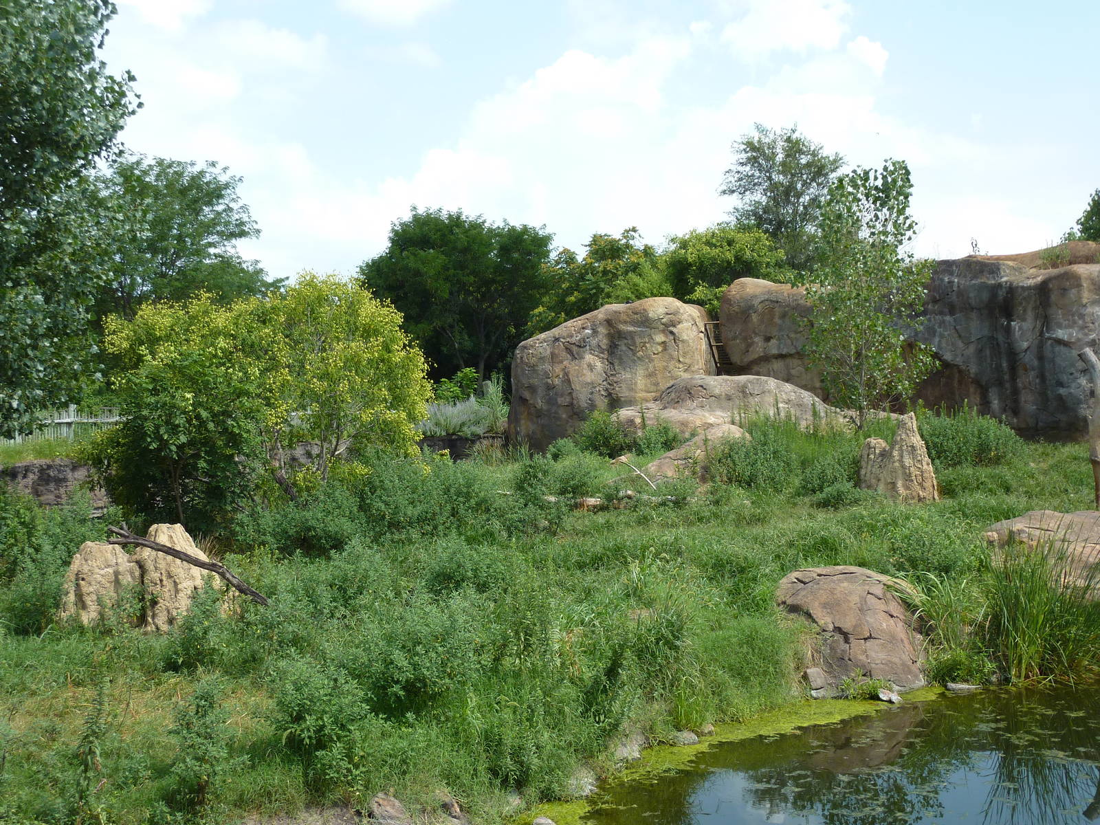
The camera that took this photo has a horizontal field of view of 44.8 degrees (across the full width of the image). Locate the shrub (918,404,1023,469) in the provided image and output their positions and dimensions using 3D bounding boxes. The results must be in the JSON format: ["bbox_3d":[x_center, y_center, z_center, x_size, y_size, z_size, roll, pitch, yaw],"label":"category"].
[{"bbox_3d":[10.086,0.587,32.000,2.460,1.530,2.100,0,1,0],"label":"shrub"}]

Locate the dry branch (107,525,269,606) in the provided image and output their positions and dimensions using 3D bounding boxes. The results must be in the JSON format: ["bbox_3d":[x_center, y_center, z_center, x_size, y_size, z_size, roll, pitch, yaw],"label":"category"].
[{"bbox_3d":[-4.695,1.983,17.300,2.100,1.000,0.600,0,1,0],"label":"dry branch"}]

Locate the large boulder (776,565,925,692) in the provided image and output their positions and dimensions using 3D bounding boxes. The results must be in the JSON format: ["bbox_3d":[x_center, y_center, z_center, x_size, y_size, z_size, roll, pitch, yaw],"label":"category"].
[{"bbox_3d":[3.589,2.595,15.900,1.800,1.350,1.800,-1,1,0],"label":"large boulder"}]

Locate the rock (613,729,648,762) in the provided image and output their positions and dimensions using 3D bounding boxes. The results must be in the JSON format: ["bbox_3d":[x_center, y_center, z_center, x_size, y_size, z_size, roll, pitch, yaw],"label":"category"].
[{"bbox_3d":[0.753,3.119,12.500,0.340,0.280,0.320,-1,1,0],"label":"rock"}]

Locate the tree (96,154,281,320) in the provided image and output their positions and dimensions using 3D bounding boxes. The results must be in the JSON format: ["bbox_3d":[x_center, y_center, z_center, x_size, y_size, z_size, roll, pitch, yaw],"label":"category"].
[{"bbox_3d":[-13.120,-4.992,48.000,7.200,8.400,7.000,-1,1,0],"label":"tree"}]

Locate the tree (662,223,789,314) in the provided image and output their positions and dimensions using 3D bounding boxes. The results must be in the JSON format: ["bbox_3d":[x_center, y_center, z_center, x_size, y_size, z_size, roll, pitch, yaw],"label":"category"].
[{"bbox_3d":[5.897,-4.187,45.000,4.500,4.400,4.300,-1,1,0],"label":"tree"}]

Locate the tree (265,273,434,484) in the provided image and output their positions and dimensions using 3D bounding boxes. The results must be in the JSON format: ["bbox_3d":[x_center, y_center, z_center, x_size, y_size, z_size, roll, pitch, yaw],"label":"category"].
[{"bbox_3d":[-3.884,-0.536,26.000,3.070,4.280,3.100,0,1,0],"label":"tree"}]

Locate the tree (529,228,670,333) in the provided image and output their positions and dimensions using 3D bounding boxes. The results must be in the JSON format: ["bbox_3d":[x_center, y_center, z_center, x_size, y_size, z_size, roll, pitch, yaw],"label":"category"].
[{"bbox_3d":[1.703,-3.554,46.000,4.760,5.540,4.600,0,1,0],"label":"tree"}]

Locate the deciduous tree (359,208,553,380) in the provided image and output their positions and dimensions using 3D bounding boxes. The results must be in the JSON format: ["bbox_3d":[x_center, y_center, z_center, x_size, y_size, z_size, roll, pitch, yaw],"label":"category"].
[{"bbox_3d":[-3.314,-3.889,47.000,6.900,6.500,6.600,-1,1,0],"label":"deciduous tree"}]

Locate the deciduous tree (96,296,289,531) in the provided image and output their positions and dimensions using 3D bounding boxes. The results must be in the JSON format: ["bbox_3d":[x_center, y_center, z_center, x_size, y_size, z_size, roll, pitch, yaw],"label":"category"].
[{"bbox_3d":[-6.398,0.023,23.800,3.450,4.200,3.300,-1,1,0],"label":"deciduous tree"}]

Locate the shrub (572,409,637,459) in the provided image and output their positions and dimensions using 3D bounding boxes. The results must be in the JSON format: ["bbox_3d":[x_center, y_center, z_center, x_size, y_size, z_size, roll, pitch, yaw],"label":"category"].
[{"bbox_3d":[1.329,0.534,32.500,1.480,1.190,1.400,0,1,0],"label":"shrub"}]

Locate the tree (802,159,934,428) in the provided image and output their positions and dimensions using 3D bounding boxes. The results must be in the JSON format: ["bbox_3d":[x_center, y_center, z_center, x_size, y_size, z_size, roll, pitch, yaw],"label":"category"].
[{"bbox_3d":[7.873,-2.932,33.000,3.210,6.560,3.100,0,1,0],"label":"tree"}]

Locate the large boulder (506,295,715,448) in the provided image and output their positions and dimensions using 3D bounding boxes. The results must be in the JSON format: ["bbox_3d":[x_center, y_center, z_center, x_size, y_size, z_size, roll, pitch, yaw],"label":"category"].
[{"bbox_3d":[1.668,-0.977,37.000,5.580,4.270,4.600,0,1,0],"label":"large boulder"}]

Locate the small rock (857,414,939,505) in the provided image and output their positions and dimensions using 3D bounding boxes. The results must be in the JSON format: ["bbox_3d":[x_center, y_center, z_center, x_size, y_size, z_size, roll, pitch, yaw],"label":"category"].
[{"bbox_3d":[6.058,0.799,23.200,1.400,1.550,1.150,-1,1,0],"label":"small rock"}]

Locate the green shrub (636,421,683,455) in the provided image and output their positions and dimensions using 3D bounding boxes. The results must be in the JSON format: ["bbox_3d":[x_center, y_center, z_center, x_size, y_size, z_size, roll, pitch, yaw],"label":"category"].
[{"bbox_3d":[2.463,0.589,30.000,1.100,0.800,1.000,-1,1,0],"label":"green shrub"}]

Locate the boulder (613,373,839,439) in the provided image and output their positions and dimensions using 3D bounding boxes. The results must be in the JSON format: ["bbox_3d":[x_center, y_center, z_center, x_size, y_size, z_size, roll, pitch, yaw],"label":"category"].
[{"bbox_3d":[4.530,-0.043,33.500,5.640,1.800,3.600,0,1,0],"label":"boulder"}]

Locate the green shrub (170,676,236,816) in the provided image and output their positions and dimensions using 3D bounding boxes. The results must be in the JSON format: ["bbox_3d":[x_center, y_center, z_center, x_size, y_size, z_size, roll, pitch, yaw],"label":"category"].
[{"bbox_3d":[-2.810,2.691,10.800,0.550,1.070,0.570,0,1,0],"label":"green shrub"}]

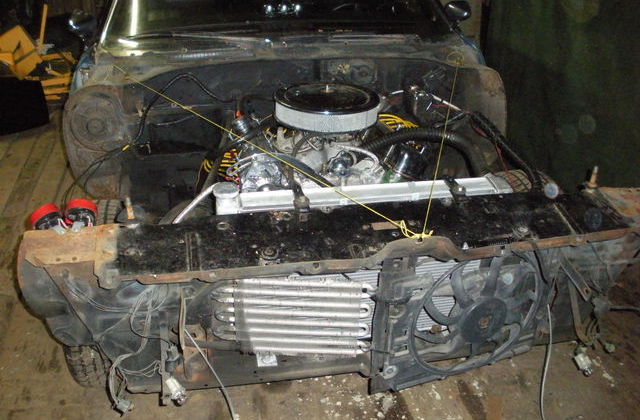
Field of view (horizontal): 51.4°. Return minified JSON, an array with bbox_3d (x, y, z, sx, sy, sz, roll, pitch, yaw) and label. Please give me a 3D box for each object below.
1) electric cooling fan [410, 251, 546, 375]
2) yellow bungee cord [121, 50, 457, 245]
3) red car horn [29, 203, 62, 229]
[{"bbox_3d":[0.395,0.272,1.648,0.380,0.380,0.090,-8,31,-20],"label":"electric cooling fan"},{"bbox_3d":[0.013,-0.268,2.111,1.385,0.162,1.272,-3,25,-10],"label":"yellow bungee cord"},{"bbox_3d":[-0.680,0.026,1.660,0.090,0.090,0.060,-17,55,-31],"label":"red car horn"}]

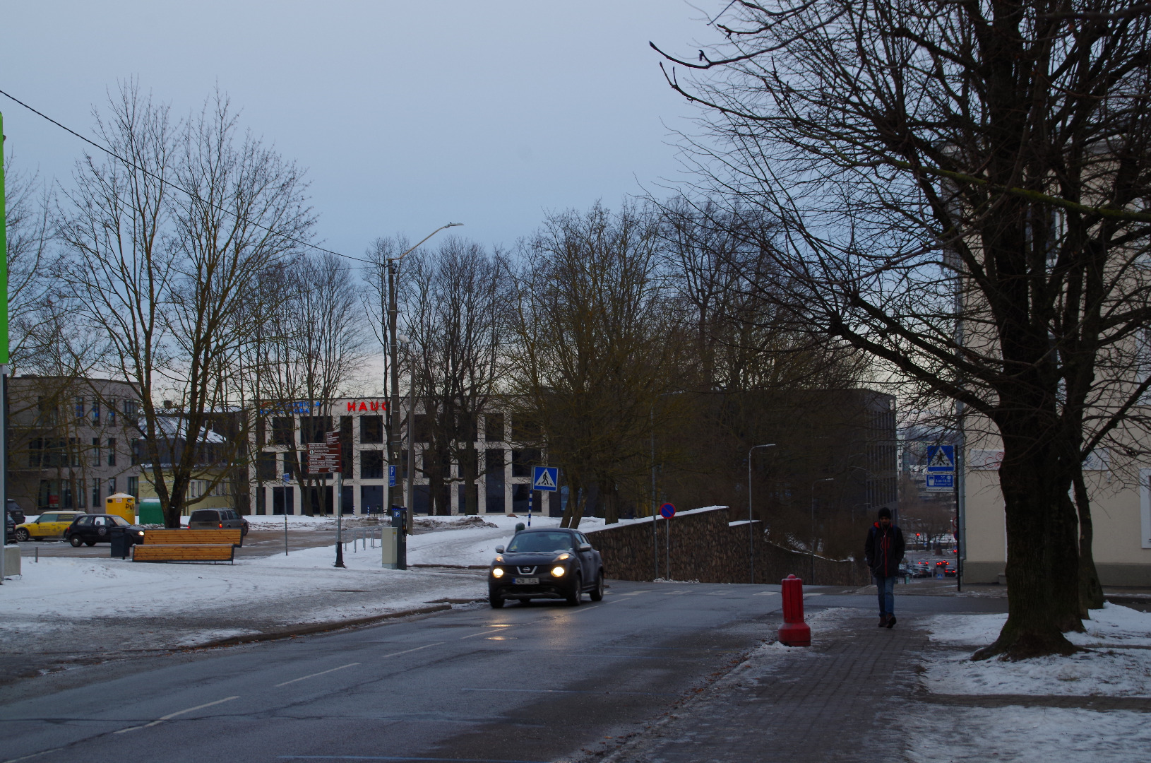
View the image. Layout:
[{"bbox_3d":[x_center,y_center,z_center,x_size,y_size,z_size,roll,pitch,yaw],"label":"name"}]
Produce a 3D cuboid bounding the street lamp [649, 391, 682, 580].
[{"bbox_3d":[3.418,3.869,71.000,1.400,7.000,0.350,-1,-2,14],"label":"street lamp"}]

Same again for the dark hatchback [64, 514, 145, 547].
[{"bbox_3d":[-21.623,6.872,88.028,3.700,1.430,1.585,-1,-2,15],"label":"dark hatchback"}]

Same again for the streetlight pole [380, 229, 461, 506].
[{"bbox_3d":[-4.299,0.381,54.000,2.300,9.650,0.400,-1,-2,13],"label":"streetlight pole"}]

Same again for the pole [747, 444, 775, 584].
[{"bbox_3d":[9.155,6.501,93.500,1.400,6.950,0.350,-1,-2,14],"label":"pole"}]

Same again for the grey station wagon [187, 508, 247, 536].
[{"bbox_3d":[-17.978,7.107,96.530,1.740,1.520,4.500,-1,-2,8],"label":"grey station wagon"}]

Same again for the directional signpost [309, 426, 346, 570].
[{"bbox_3d":[-6.853,3.249,52.874,1.050,3.780,0.500,-1,-2,2],"label":"directional signpost"}]

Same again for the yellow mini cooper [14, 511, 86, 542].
[{"bbox_3d":[-24.953,6.925,91.528,3.750,1.430,1.690,-1,-2,15],"label":"yellow mini cooper"}]

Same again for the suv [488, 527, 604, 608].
[{"bbox_3d":[-0.550,3.674,38.431,1.780,1.570,4.130,-1,-4,10],"label":"suv"}]

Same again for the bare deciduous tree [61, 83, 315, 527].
[{"bbox_3d":[-12.333,-1.906,61.000,8.100,15.200,8.000,-1,-2,0],"label":"bare deciduous tree"}]

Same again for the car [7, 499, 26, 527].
[{"bbox_3d":[-33.362,7.479,107.628,4.600,1.680,1.850,-1,-2,15],"label":"car"}]

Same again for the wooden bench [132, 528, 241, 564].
[{"bbox_3d":[-11.205,4.716,55.220,2.950,1.020,0.850,-1,-2,7],"label":"wooden bench"}]

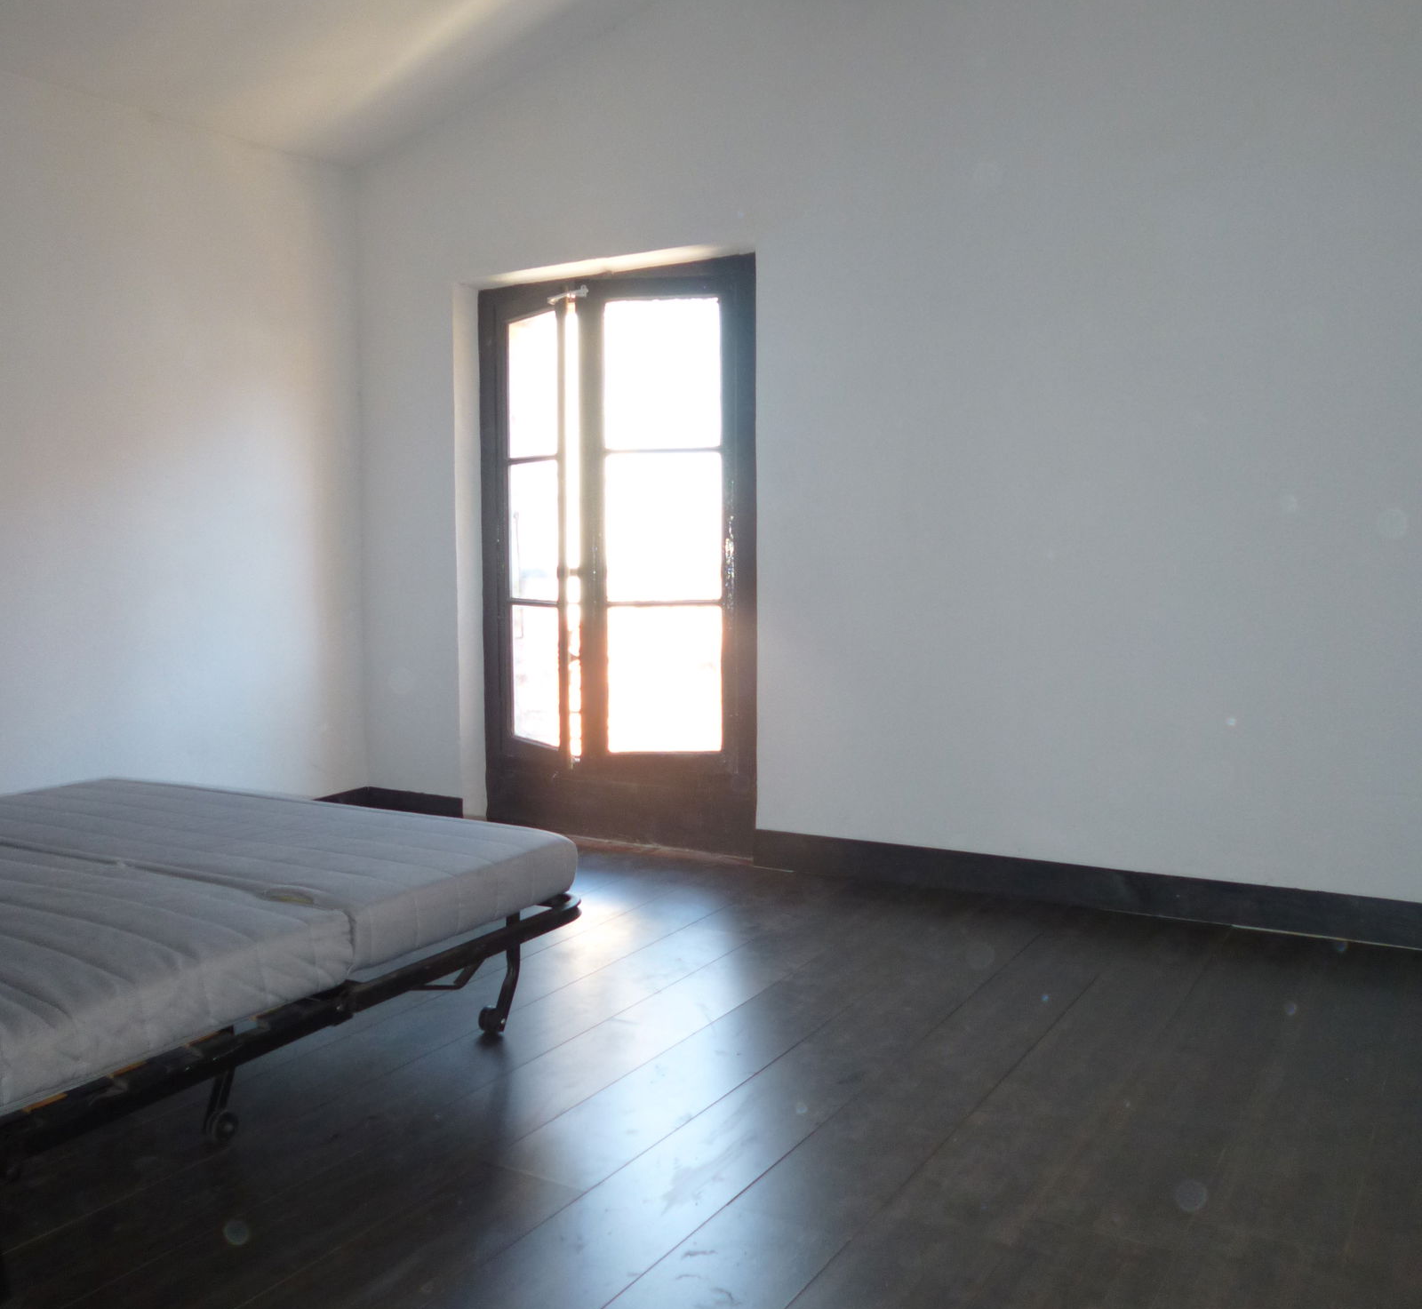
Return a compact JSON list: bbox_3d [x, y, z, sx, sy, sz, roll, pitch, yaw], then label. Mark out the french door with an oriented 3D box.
[{"bbox_3d":[-0.370,-0.336,4.580,1.210,1.990,0.200,2,4,31],"label":"french door"}]

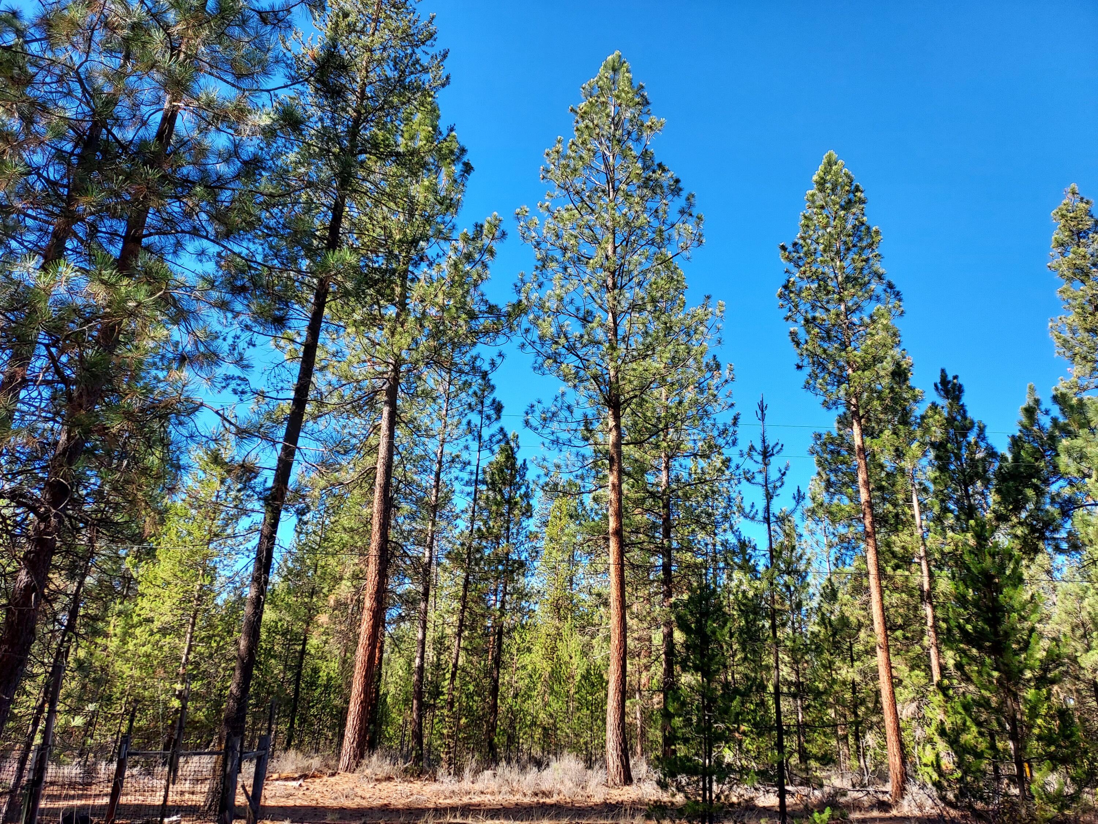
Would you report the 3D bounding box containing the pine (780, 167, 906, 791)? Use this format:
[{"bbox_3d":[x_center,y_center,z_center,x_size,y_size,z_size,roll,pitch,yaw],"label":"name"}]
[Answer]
[{"bbox_3d":[7.389,0.342,18.195,3.100,16.070,3.100,-6,-22,22],"label":"pine"}]

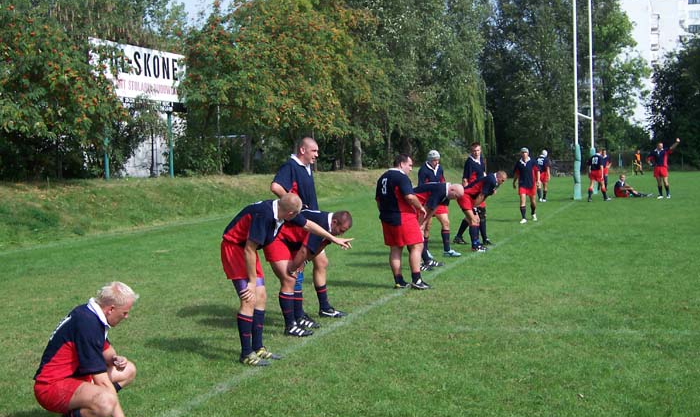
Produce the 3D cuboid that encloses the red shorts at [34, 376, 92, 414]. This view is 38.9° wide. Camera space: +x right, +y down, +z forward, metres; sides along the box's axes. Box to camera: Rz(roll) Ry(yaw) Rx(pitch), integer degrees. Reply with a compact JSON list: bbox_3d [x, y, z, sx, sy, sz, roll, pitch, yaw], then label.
[{"bbox_3d":[-1.813,1.179,6.250,0.380,0.260,0.390,-2,3,3],"label":"red shorts"}]

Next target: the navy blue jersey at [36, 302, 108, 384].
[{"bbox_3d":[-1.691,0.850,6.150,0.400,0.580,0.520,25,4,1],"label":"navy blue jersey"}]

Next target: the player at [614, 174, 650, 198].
[{"bbox_3d":[9.785,-0.759,34.200,1.250,0.800,0.550,-1,3,5],"label":"player"}]

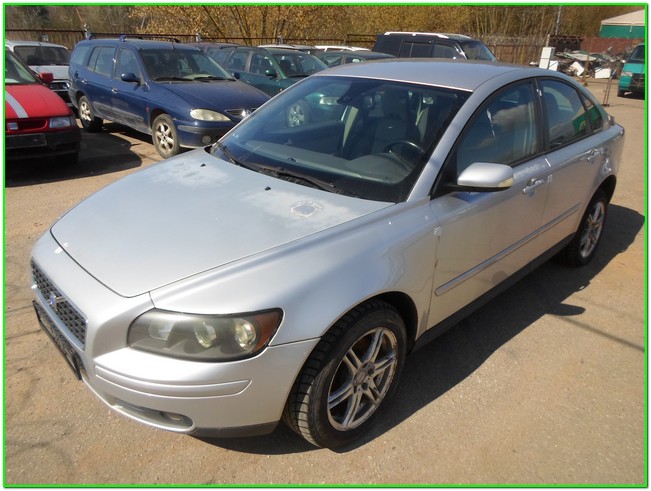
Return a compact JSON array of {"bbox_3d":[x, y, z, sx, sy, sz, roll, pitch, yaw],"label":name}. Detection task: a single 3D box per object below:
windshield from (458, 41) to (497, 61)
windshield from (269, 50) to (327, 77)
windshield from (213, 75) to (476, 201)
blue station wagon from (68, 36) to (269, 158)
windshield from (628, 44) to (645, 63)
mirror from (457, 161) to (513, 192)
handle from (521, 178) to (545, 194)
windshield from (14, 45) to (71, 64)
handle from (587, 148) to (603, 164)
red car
[{"bbox_3d":[4.148,-5.232,12.786,1.470,0.170,0.845,-21,72,-42],"label":"windshield"},{"bbox_3d":[-0.357,-3.483,9.174,1.400,0.160,0.845,-20,59,-41],"label":"windshield"},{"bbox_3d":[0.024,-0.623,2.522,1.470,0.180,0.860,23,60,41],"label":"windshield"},{"bbox_3d":[-2.656,-2.513,7.697,4.437,1.450,1.710,22,31,38],"label":"blue station wagon"},{"bbox_3d":[11.762,-6.720,16.805,1.520,0.180,0.969,18,72,33],"label":"windshield"},{"bbox_3d":[0.686,-0.288,2.018,0.125,0.140,0.225,-19,31,-41],"label":"mirror"},{"bbox_3d":[1.087,-0.300,2.456,0.205,0.052,0.055,-19,31,-41],"label":"handle"},{"bbox_3d":[-6.565,-4.401,10.996,1.400,0.160,0.828,-10,54,-27],"label":"windshield"},{"bbox_3d":[1.744,-0.575,3.047,0.205,0.052,0.055,-19,31,-41],"label":"handle"},{"bbox_3d":[-4.851,-1.935,6.222,3.920,1.410,1.680,20,29,36],"label":"red car"}]

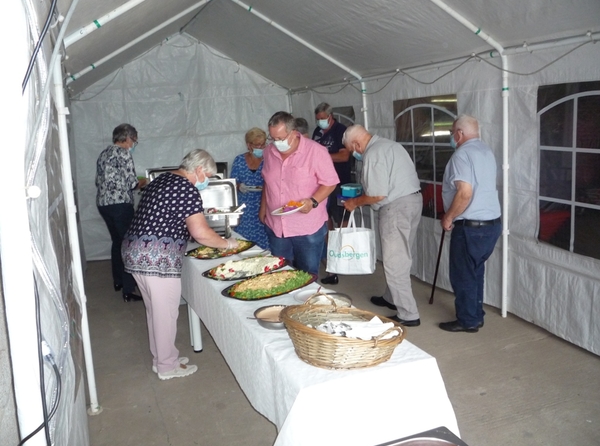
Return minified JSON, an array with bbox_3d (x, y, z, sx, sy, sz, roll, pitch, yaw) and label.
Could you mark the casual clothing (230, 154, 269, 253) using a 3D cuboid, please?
[{"bbox_3d":[-0.443,-0.156,4.750,0.440,1.000,0.320,-5,11,-8],"label":"casual clothing"}]

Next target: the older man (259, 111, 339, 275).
[{"bbox_3d":[-0.011,0.053,3.720,0.540,1.690,0.420,2,12,25],"label":"older man"}]

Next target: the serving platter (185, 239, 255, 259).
[{"bbox_3d":[-0.550,0.169,3.600,0.550,0.075,0.300,-10,13,-31],"label":"serving platter"}]

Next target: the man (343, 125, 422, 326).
[{"bbox_3d":[0.704,-0.039,4.330,0.660,1.560,0.520,1,12,23],"label":"man"}]

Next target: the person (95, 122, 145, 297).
[{"bbox_3d":[-1.782,-0.118,5.220,0.450,1.660,0.470,-12,14,-37],"label":"person"}]

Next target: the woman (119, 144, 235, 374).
[{"bbox_3d":[-0.823,0.234,3.580,0.720,1.480,0.500,-6,11,-12],"label":"woman"}]

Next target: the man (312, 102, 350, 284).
[{"bbox_3d":[0.334,-0.306,5.350,0.500,1.740,0.420,6,14,39],"label":"man"}]

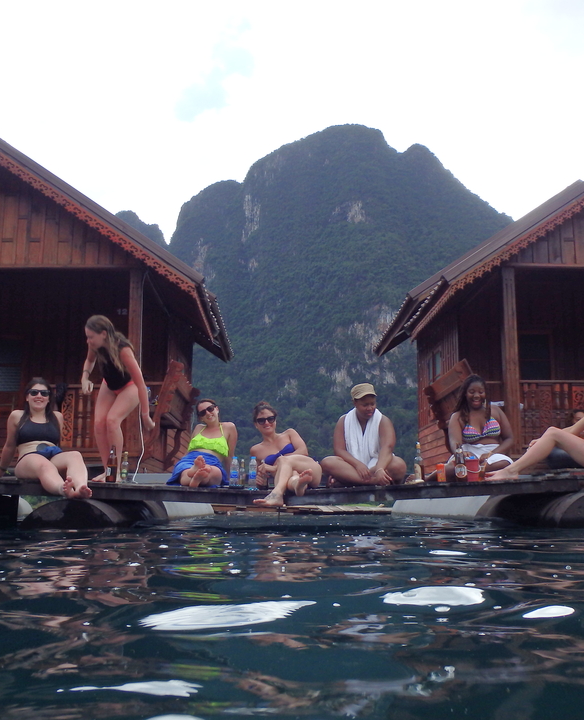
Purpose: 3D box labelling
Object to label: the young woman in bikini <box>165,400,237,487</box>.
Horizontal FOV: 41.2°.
[{"bbox_3d":[-0.714,0.640,6.333,0.550,0.780,0.950,0,-10,0],"label":"young woman in bikini"}]

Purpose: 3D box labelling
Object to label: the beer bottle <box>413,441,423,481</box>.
[{"bbox_3d":[0.975,0.786,6.034,0.077,0.305,0.077,0,-10,0],"label":"beer bottle"}]

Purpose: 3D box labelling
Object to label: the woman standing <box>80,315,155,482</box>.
[{"bbox_3d":[-1.384,0.303,6.158,0.500,1.310,0.520,-5,-11,26],"label":"woman standing"}]

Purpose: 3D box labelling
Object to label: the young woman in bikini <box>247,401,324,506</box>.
[{"bbox_3d":[-0.027,0.706,6.068,0.540,0.840,0.750,-2,-10,11],"label":"young woman in bikini"}]

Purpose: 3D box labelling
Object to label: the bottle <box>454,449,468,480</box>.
[{"bbox_3d":[1.312,0.803,6.011,0.073,0.265,0.073,0,-10,0],"label":"bottle"}]

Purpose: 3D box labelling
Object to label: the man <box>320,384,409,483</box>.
[{"bbox_3d":[0.575,0.595,6.240,0.700,0.820,0.600,0,-10,0],"label":"man"}]

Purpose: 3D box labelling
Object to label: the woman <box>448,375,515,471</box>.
[{"bbox_3d":[1.554,0.548,6.400,0.540,0.840,0.600,-1,-10,8],"label":"woman"}]

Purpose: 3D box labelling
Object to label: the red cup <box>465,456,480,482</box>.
[{"bbox_3d":[1.409,0.856,6.063,0.130,0.185,0.130,0,-10,0],"label":"red cup"}]

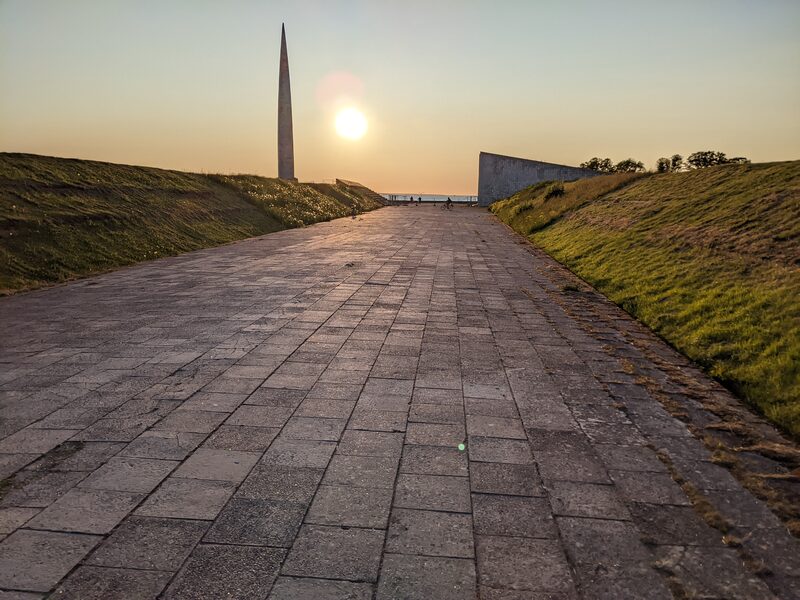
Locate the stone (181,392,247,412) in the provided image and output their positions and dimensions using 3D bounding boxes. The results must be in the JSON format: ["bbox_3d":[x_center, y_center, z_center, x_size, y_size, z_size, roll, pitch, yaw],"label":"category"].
[{"bbox_3d":[-1.377,0.790,4.626,0.410,0.070,0.420,3,9,4],"label":"stone"}]

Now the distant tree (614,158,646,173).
[{"bbox_3d":[55.445,-29.213,150.800,8.000,9.500,7.500,2,10,4],"label":"distant tree"}]

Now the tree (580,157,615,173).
[{"bbox_3d":[47.392,-29.573,150.800,8.200,9.500,7.500,2,10,4],"label":"tree"}]

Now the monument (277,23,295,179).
[{"bbox_3d":[-26.556,-45.818,144.758,3.700,35.000,3.600,2,10,4],"label":"monument"}]

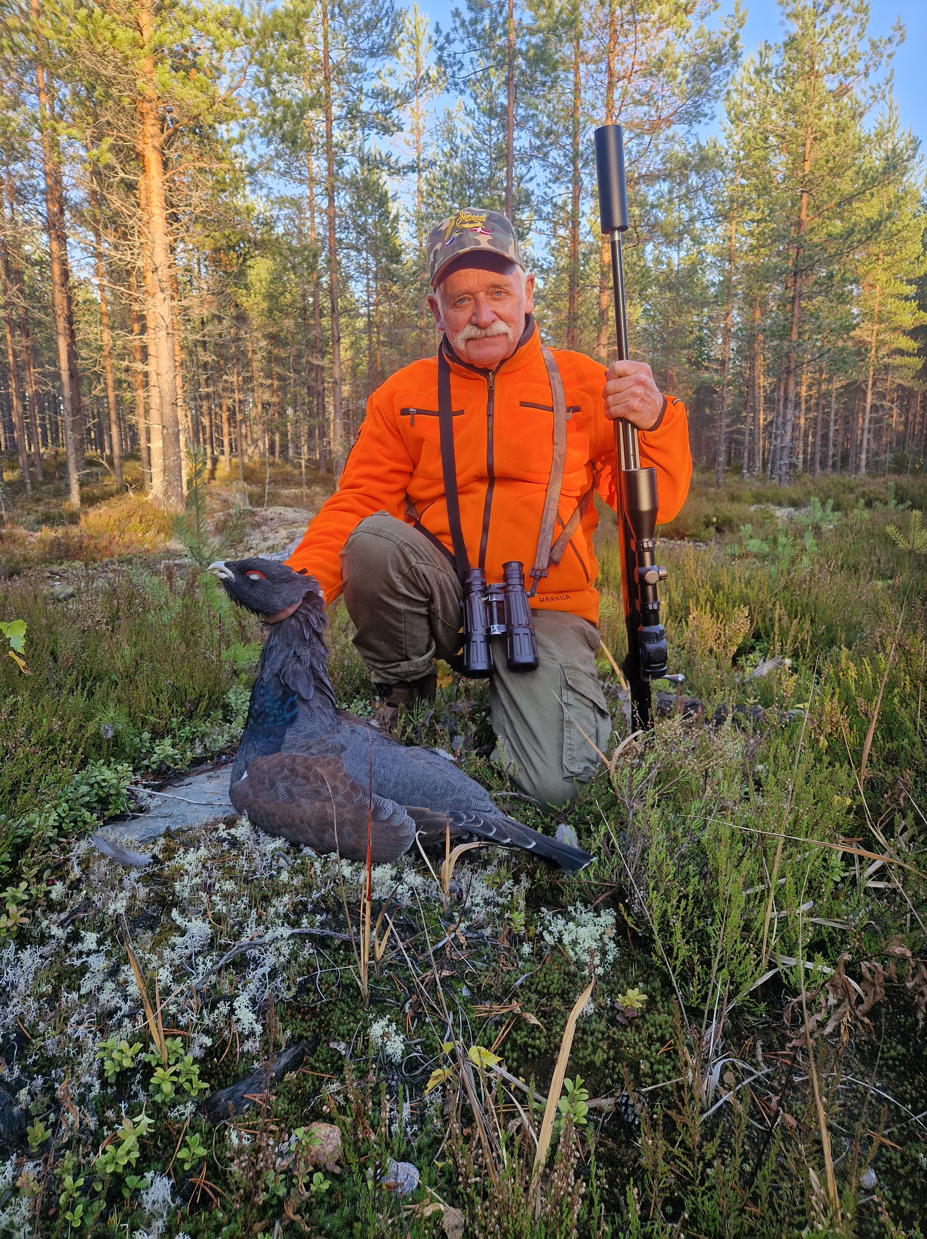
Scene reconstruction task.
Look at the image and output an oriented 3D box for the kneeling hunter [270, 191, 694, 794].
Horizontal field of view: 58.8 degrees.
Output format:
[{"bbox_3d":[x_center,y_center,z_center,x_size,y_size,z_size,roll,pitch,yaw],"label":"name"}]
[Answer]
[{"bbox_3d":[0.054,-0.203,1.670,0.780,1.120,0.720,0,10,4],"label":"kneeling hunter"}]

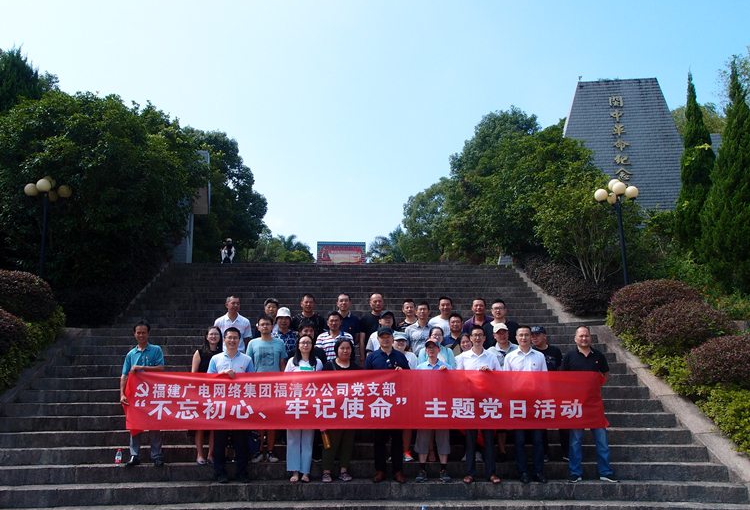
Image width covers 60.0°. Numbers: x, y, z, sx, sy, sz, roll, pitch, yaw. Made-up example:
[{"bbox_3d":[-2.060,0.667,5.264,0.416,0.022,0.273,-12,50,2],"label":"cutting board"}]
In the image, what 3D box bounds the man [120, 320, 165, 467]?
[{"bbox_3d":[-2.704,1.590,7.556,0.500,1.661,0.360,2,-13,-8],"label":"man"}]

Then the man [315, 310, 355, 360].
[{"bbox_3d":[-0.490,1.512,8.064,0.480,1.640,0.320,0,-12,-2],"label":"man"}]

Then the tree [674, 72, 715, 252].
[{"bbox_3d":[8.209,-2.068,16.749,1.050,5.532,1.050,0,-12,0],"label":"tree"}]

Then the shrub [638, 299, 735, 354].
[{"bbox_3d":[5.116,1.215,10.672,1.420,0.925,1.280,0,-12,0],"label":"shrub"}]

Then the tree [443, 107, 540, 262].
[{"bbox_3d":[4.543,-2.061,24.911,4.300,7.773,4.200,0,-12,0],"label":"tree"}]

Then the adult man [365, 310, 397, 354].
[{"bbox_3d":[0.117,1.515,8.015,0.480,1.671,0.320,0,-13,-2],"label":"adult man"}]

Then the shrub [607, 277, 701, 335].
[{"bbox_3d":[4.762,0.908,11.032,1.550,1.022,1.450,-1,-12,0],"label":"shrub"}]

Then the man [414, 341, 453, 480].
[{"bbox_3d":[0.666,1.736,7.339,0.460,1.578,0.360,-1,-12,2],"label":"man"}]

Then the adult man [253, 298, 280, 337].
[{"bbox_3d":[-1.403,1.419,8.641,0.490,1.706,0.300,1,-12,-5],"label":"adult man"}]

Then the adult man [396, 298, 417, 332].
[{"bbox_3d":[0.434,1.390,8.425,0.470,1.650,0.320,-1,-12,1],"label":"adult man"}]

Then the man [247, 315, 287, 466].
[{"bbox_3d":[-1.268,1.553,7.595,0.480,1.711,0.320,1,-13,-5],"label":"man"}]

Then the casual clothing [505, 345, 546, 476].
[{"bbox_3d":[1.713,1.762,7.397,0.500,1.433,0.300,-2,-12,6],"label":"casual clothing"}]

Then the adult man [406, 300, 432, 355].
[{"bbox_3d":[0.559,1.452,8.074,0.470,1.734,0.320,-1,-12,2],"label":"adult man"}]

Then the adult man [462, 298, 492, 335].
[{"bbox_3d":[1.363,1.422,8.640,0.490,1.699,0.300,-1,-12,4],"label":"adult man"}]

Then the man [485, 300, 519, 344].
[{"bbox_3d":[1.663,1.416,8.544,0.510,1.673,0.300,-1,-12,5],"label":"man"}]

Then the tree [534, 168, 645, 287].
[{"bbox_3d":[4.823,-0.452,14.678,2.400,3.084,2.300,1,-13,-3],"label":"tree"}]

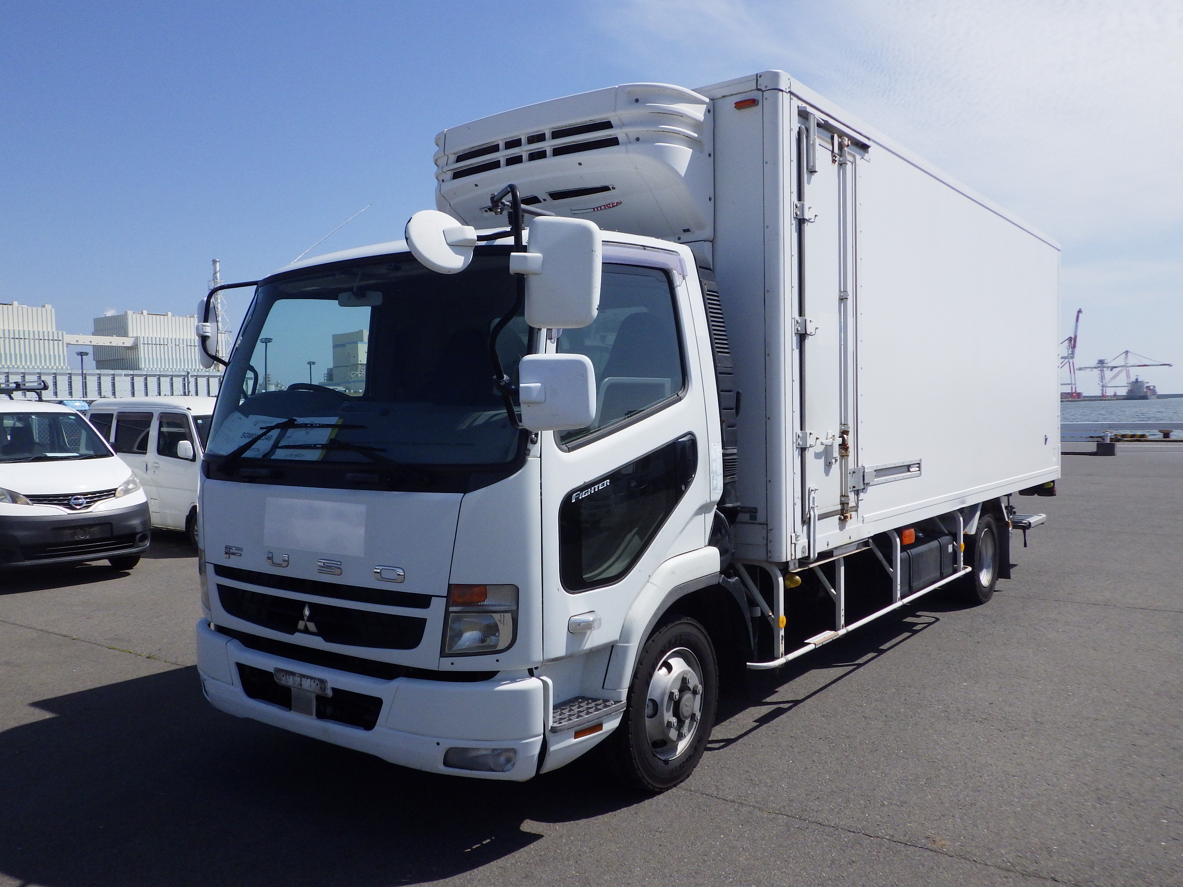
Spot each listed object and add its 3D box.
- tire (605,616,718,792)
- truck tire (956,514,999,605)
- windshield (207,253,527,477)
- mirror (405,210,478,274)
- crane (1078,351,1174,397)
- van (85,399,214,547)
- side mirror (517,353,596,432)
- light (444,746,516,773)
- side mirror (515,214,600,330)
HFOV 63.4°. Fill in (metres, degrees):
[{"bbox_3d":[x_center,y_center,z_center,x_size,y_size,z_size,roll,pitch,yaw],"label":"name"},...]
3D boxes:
[{"bbox_3d":[0.299,1.127,4.204,0.210,0.735,0.735,1,2,37],"label":"tire"},{"bbox_3d":[3.248,0.955,8.111,0.210,0.735,0.735,1,2,37],"label":"truck tire"},{"bbox_3d":[-1.012,-0.337,4.094,2.040,0.930,0.220,1,-14,37],"label":"windshield"},{"bbox_3d":[-0.559,-0.750,3.560,0.270,0.270,0.100,-2,-21,-36],"label":"mirror"},{"bbox_3d":[616.000,-80.404,1110.000,95.000,55.000,25.000,1,3,37],"label":"crane"},{"bbox_3d":[-5.434,0.327,13.173,3.400,1.890,1.475,1,3,38],"label":"van"},{"bbox_3d":[-0.121,-0.177,3.330,0.262,0.270,0.100,0,3,14],"label":"side mirror"},{"bbox_3d":[-0.399,1.145,3.499,0.285,0.085,0.080,0,2,15],"label":"light"},{"bbox_3d":[-0.115,-0.599,3.360,0.280,0.395,0.110,3,-1,9],"label":"side mirror"}]

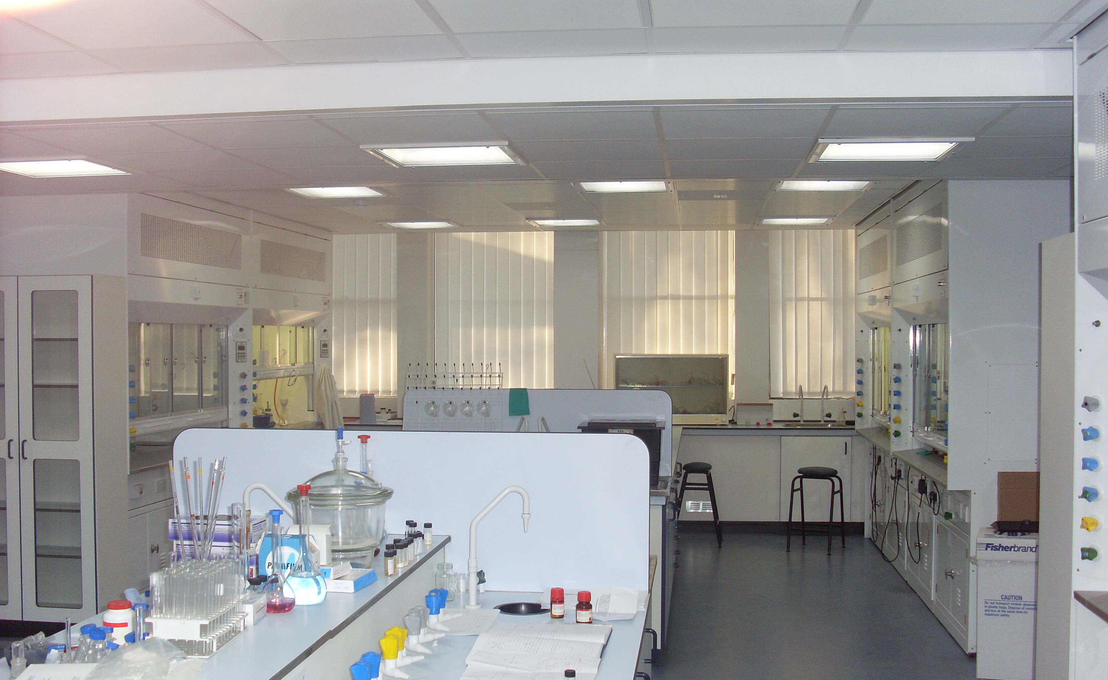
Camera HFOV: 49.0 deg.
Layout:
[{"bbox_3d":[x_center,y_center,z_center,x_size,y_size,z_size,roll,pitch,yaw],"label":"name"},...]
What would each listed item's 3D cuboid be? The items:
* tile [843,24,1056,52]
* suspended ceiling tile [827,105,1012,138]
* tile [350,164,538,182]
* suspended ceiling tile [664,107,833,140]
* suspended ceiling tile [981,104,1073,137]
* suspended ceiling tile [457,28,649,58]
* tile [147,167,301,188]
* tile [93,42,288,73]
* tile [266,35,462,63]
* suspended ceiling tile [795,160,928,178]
[{"bbox_3d":[1.165,-0.910,3.616,0.595,0.020,0.321,0,0,7],"label":"tile"},{"bbox_3d":[1.257,-0.778,4.304,0.595,0.020,0.595,0,0,7],"label":"suspended ceiling tile"},{"bbox_3d":[-0.384,-0.804,5.845,0.600,0.025,0.600,0,0,7],"label":"tile"},{"bbox_3d":[0.719,-0.826,4.629,0.600,0.020,0.602,0,0,7],"label":"suspended ceiling tile"},{"bbox_3d":[1.938,-0.810,4.502,0.600,0.020,0.602,0,0,7],"label":"suspended ceiling tile"},{"bbox_3d":[-0.001,-0.980,3.983,0.600,0.020,0.330,0,0,7],"label":"suspended ceiling tile"},{"bbox_3d":[-1.594,-0.796,5.989,0.600,0.025,0.600,0,0,7],"label":"tile"},{"bbox_3d":[-1.168,-0.913,3.896,0.595,0.020,0.321,0,0,7],"label":"tile"},{"bbox_3d":[-0.625,-0.979,4.059,0.600,0.020,0.330,0,0,7],"label":"tile"},{"bbox_3d":[1.442,-0.795,5.628,0.600,0.025,0.600,0,0,7],"label":"suspended ceiling tile"}]

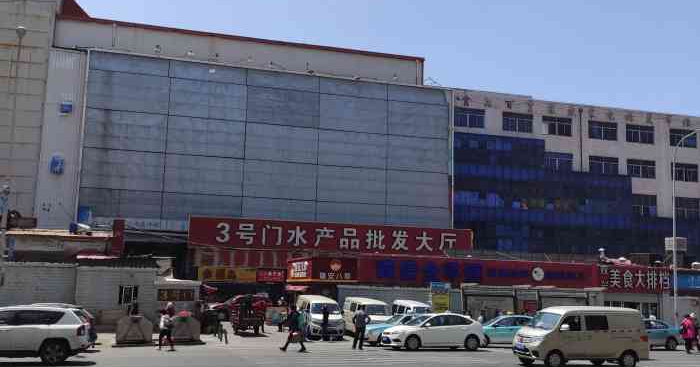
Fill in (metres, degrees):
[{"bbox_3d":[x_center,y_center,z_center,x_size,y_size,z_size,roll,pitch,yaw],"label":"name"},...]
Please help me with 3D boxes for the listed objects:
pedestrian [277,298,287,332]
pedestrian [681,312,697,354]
[{"bbox_3d":[-3.634,7.081,37.512,0.500,1.720,0.420,1,-8,0],"label":"pedestrian"},{"bbox_3d":[14.682,6.521,30.481,0.500,1.660,0.550,4,-9,-16],"label":"pedestrian"}]

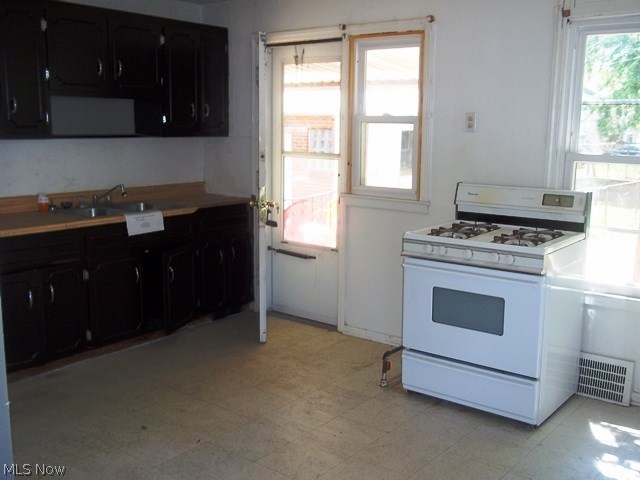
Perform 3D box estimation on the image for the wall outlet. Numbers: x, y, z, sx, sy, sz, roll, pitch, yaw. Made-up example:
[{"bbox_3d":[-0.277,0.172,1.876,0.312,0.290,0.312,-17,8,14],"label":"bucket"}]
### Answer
[{"bbox_3d":[0.900,-0.702,3.976,0.071,0.116,0.010,8,13,38],"label":"wall outlet"}]

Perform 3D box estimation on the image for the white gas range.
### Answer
[{"bbox_3d":[0.935,0.306,3.600,0.768,1.143,0.614,8,12,37],"label":"white gas range"}]

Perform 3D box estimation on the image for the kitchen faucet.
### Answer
[{"bbox_3d":[-1.480,-0.314,4.656,0.230,0.140,0.070,2,10,7],"label":"kitchen faucet"}]

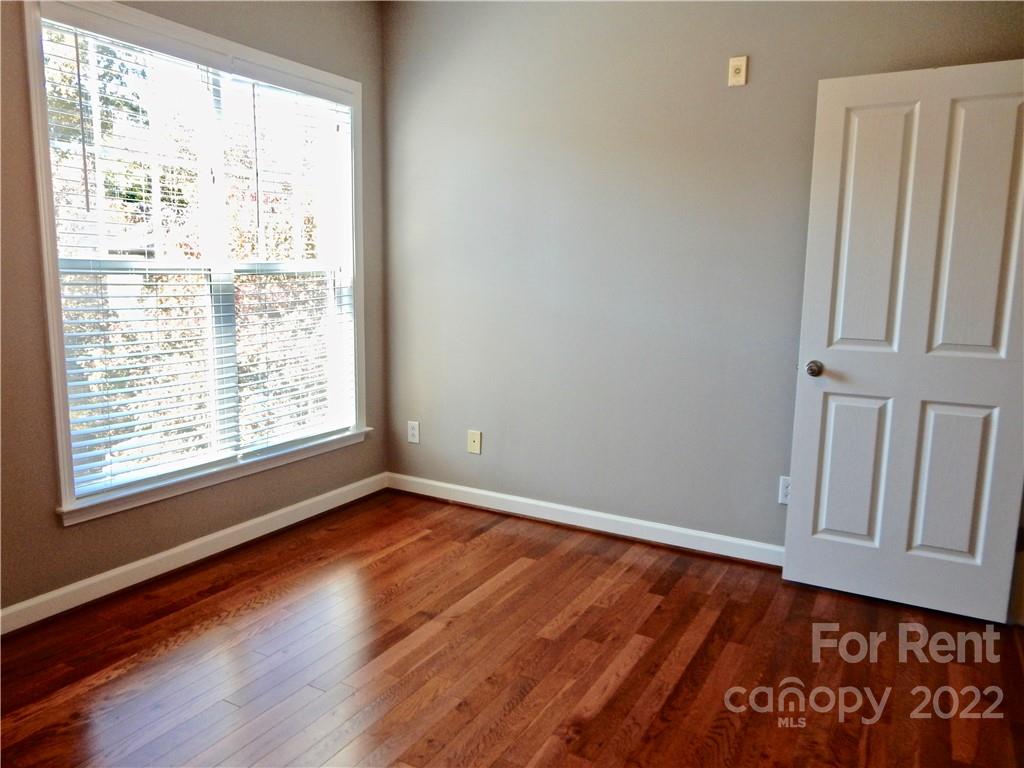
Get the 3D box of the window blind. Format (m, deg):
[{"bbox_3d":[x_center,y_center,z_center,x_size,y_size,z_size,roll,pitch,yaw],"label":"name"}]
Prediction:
[{"bbox_3d":[-1.256,-0.509,3.333,0.055,1.706,1.553,6,10,29],"label":"window blind"}]

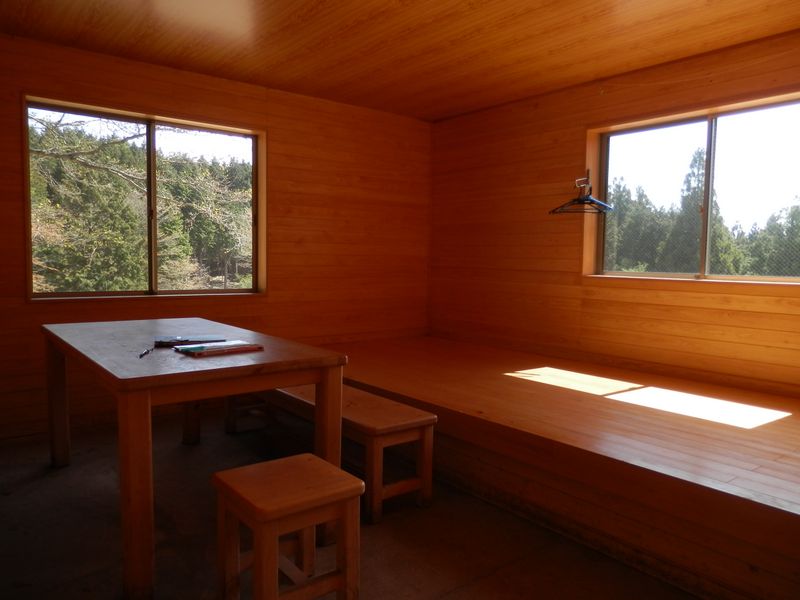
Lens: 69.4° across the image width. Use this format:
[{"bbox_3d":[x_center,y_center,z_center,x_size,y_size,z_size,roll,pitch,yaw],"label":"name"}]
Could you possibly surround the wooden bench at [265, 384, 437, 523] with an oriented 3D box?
[{"bbox_3d":[-0.470,0.683,3.145,0.350,0.416,1.639,-2,5,-39],"label":"wooden bench"}]

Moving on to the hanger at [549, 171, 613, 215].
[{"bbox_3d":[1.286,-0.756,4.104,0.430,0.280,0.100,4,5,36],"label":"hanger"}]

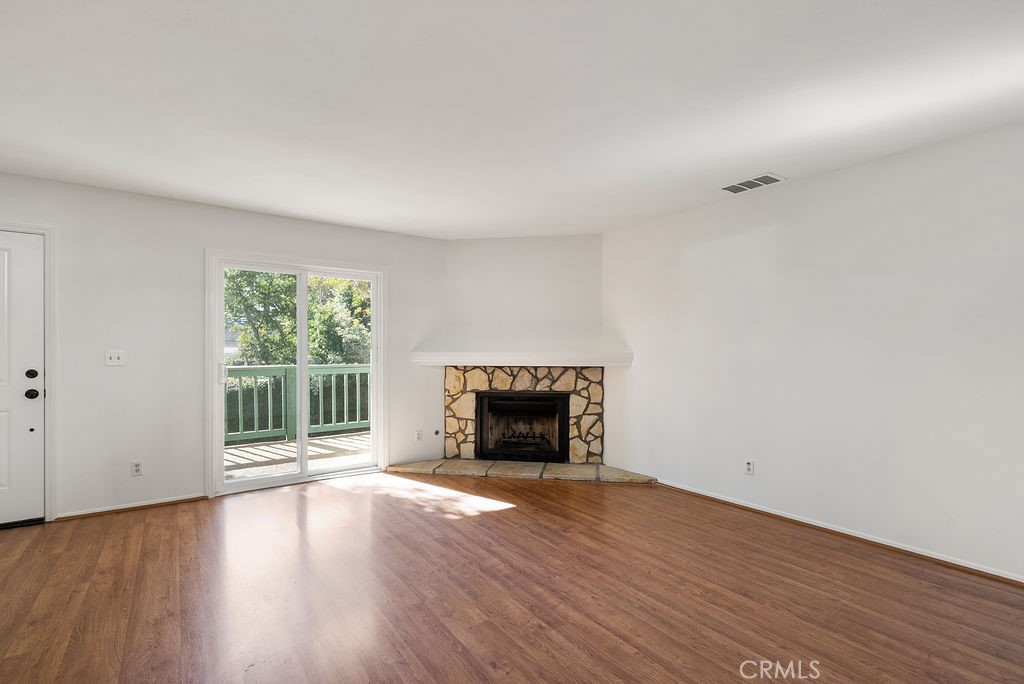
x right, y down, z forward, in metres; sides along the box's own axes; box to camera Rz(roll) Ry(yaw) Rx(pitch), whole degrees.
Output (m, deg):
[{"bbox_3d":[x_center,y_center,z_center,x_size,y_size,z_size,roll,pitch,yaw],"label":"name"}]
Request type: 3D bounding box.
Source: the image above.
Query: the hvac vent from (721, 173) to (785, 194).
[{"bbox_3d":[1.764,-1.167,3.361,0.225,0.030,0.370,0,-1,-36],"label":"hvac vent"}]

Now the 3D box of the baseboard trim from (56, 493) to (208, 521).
[{"bbox_3d":[-2.890,1.265,3.520,0.910,0.062,0.025,0,-1,-35],"label":"baseboard trim"}]

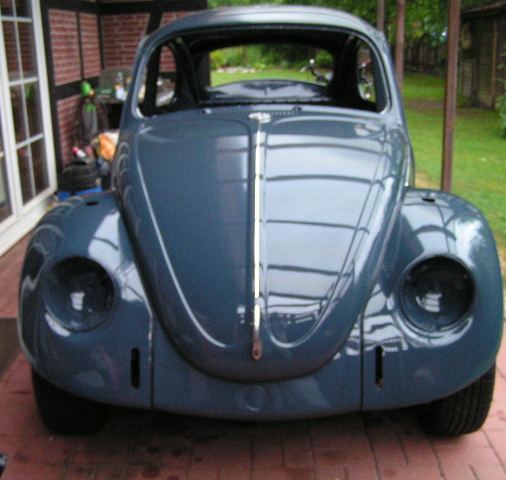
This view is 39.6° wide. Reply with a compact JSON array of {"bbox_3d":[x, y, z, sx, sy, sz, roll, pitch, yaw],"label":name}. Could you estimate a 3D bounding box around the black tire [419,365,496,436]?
[{"bbox_3d":[0.688,0.361,2.472,0.165,0.636,0.636,0,16,3],"label":"black tire"}]

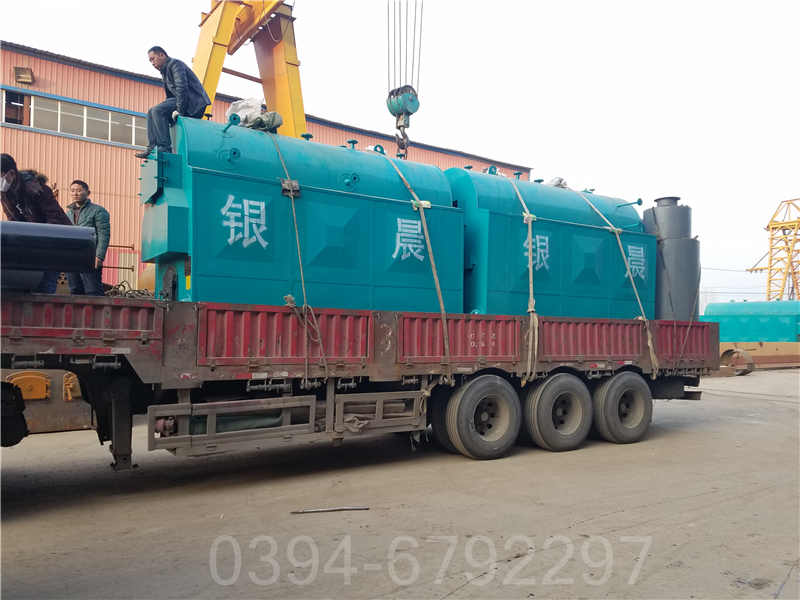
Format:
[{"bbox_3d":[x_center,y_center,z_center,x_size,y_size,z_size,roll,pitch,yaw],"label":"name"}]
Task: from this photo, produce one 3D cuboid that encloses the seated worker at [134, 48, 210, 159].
[{"bbox_3d":[-2.595,-2.263,6.843,0.720,1.160,0.480,3,-3,-31],"label":"seated worker"}]

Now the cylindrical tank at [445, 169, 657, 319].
[{"bbox_3d":[2.197,-0.544,9.814,3.680,2.800,1.900,3,-3,-31],"label":"cylindrical tank"}]

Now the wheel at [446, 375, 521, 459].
[{"bbox_3d":[1.097,1.505,7.743,1.070,1.070,0.290,3,-3,-31],"label":"wheel"}]

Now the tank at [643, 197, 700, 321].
[{"bbox_3d":[4.650,-0.376,10.467,1.000,2.600,1.000,3,-3,-31],"label":"tank"}]

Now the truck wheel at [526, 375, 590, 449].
[{"bbox_3d":[2.229,1.555,8.429,1.070,1.070,0.290,3,-3,-31],"label":"truck wheel"}]

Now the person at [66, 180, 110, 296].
[{"bbox_3d":[-3.449,-0.457,6.554,0.520,1.700,0.320,1,-3,-6],"label":"person"}]

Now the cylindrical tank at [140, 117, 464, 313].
[{"bbox_3d":[-1.229,-0.707,7.738,3.680,2.820,1.900,3,-3,-31],"label":"cylindrical tank"}]

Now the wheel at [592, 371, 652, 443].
[{"bbox_3d":[3.361,1.606,9.115,1.070,1.070,0.290,3,-3,-31],"label":"wheel"}]

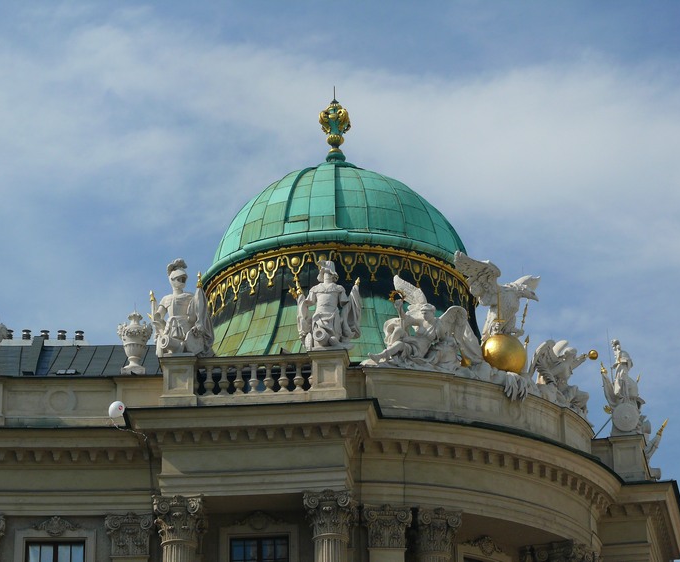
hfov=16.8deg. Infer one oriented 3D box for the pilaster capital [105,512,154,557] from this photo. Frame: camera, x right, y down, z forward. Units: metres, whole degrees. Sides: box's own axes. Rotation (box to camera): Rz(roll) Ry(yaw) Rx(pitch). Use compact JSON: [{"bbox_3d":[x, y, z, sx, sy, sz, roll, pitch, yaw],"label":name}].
[{"bbox_3d":[-5.452,6.683,59.485,1.200,1.200,0.480,-1,-23,3],"label":"pilaster capital"}]

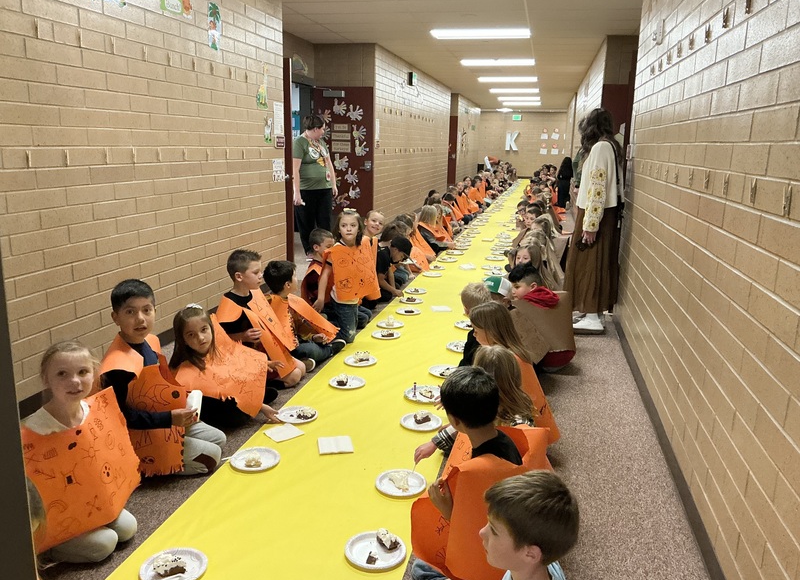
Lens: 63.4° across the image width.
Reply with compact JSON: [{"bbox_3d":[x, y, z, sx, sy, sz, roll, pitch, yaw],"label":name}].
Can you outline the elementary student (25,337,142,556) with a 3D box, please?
[{"bbox_3d":[-1.152,0.518,2.329,0.500,0.710,0.430,9,15,31],"label":"elementary student"}]

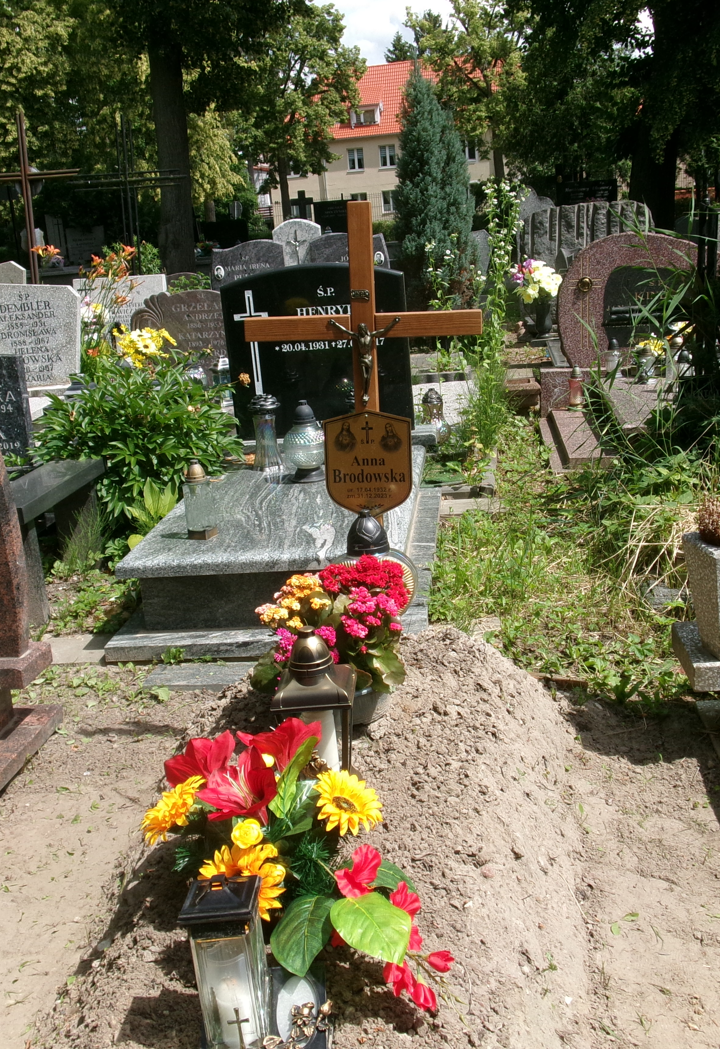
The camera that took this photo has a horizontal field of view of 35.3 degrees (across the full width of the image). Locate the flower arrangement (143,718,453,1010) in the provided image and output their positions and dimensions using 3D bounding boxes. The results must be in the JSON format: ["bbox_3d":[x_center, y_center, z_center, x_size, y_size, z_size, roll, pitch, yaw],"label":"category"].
[{"bbox_3d":[-0.082,0.496,1.649,0.420,0.270,0.340,-3,14,6],"label":"flower arrangement"}]

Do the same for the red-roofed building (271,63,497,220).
[{"bbox_3d":[2.403,-26.323,79.000,17.000,11.200,10.000,-6,13,-7],"label":"red-roofed building"}]

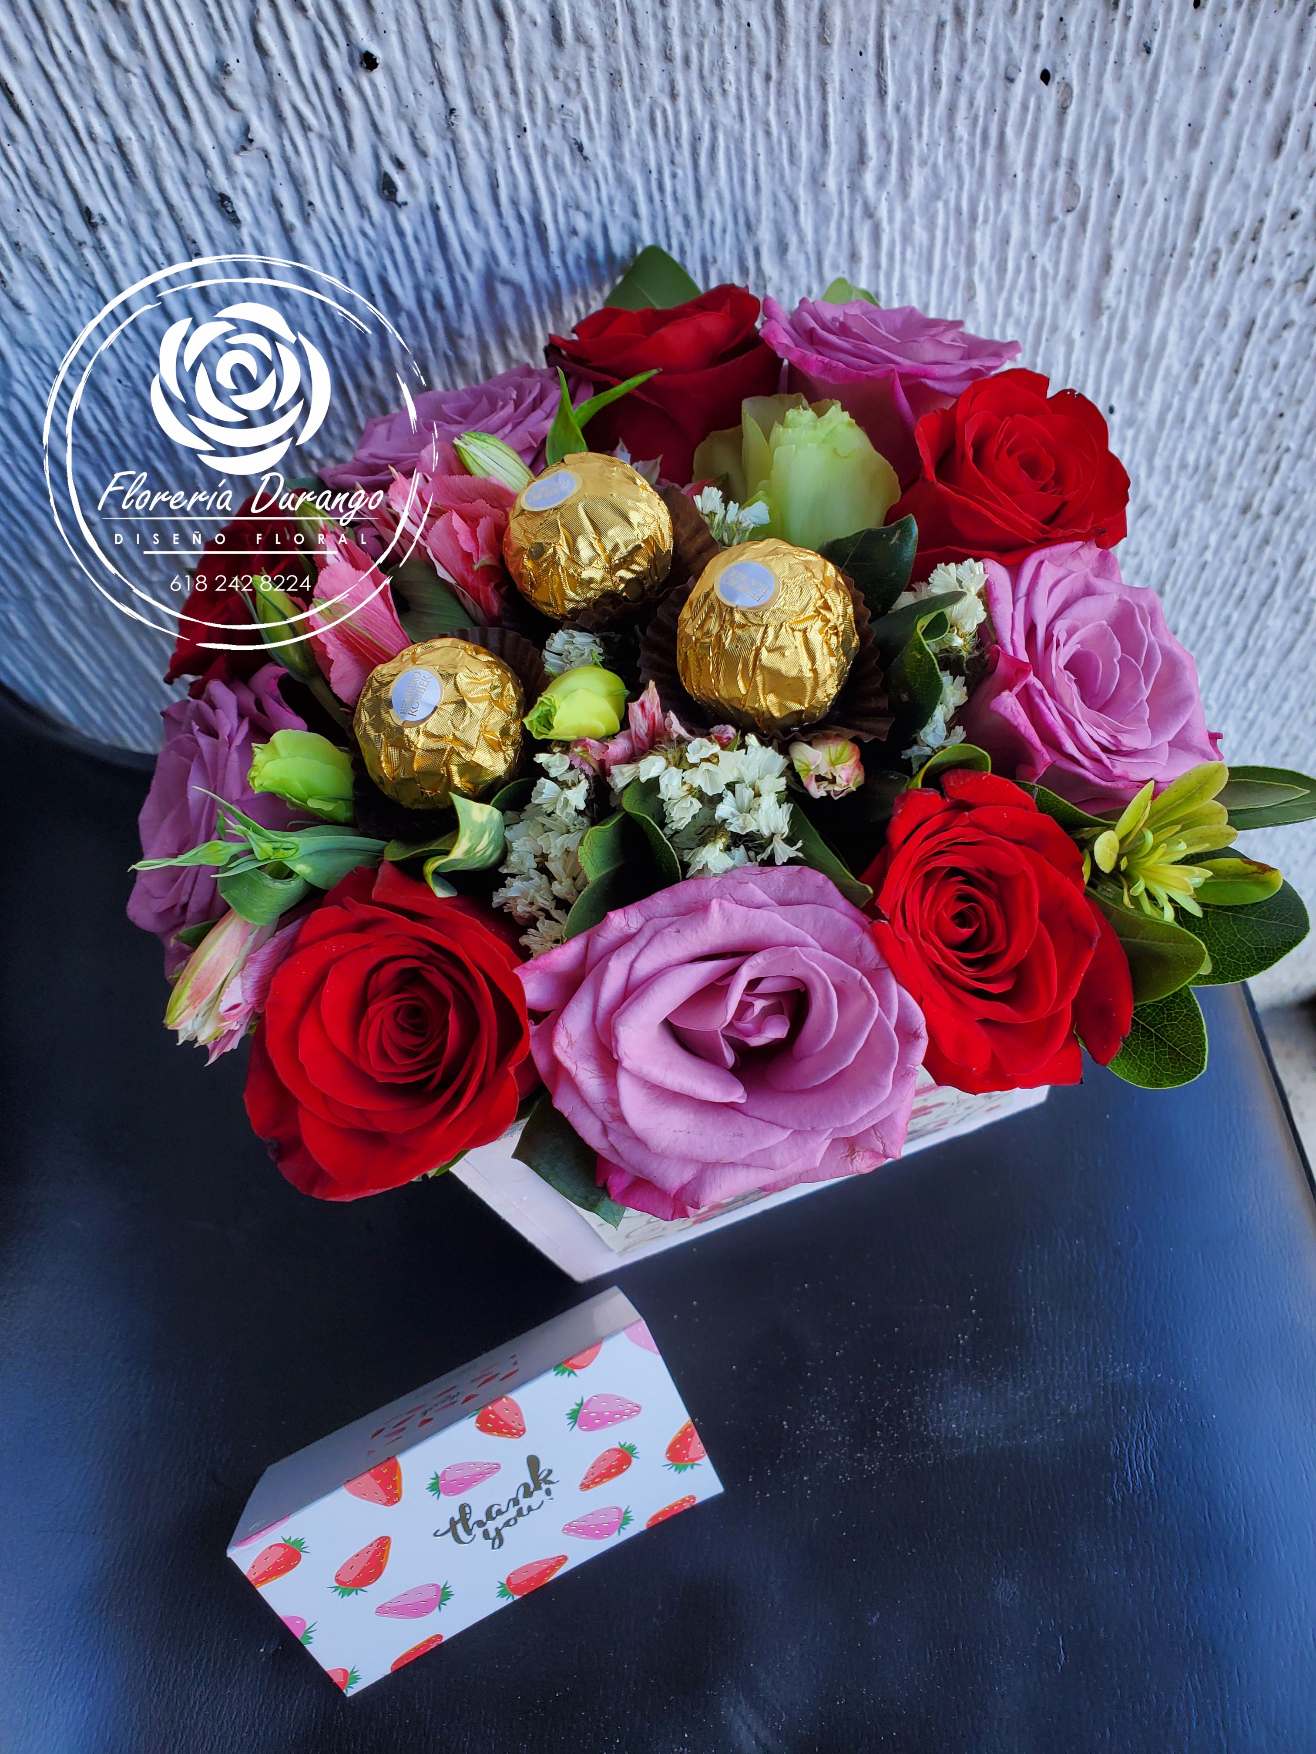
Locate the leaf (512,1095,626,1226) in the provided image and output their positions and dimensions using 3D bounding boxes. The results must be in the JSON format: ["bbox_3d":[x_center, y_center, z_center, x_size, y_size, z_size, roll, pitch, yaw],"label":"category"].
[{"bbox_3d":[-0.017,0.053,0.247,0.020,0.016,0.019,-4,61,8],"label":"leaf"}]

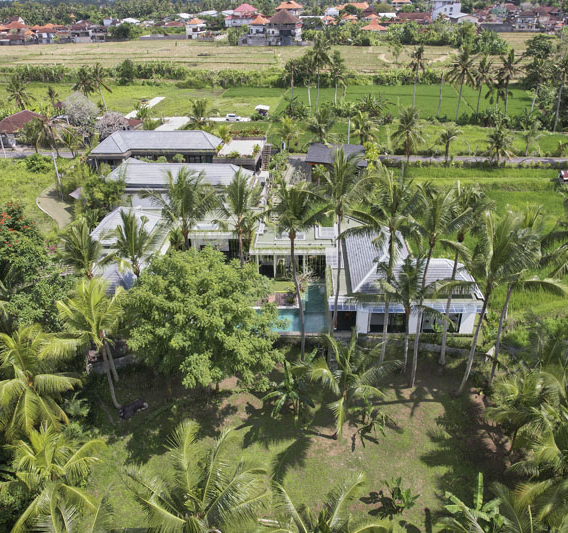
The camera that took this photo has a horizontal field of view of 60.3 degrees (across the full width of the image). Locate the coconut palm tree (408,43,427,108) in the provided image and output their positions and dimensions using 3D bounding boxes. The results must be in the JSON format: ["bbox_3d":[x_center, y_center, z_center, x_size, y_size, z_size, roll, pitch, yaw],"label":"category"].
[{"bbox_3d":[36.740,-52.030,134.530,5.100,16.570,5.100,0,29,0],"label":"coconut palm tree"}]

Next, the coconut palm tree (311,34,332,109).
[{"bbox_3d":[9.830,-53.300,136.420,6.300,19.500,6.300,0,29,0],"label":"coconut palm tree"}]

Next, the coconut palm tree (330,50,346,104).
[{"bbox_3d":[15.180,-52.660,137.450,4.630,14.840,4.630,0,29,0],"label":"coconut palm tree"}]

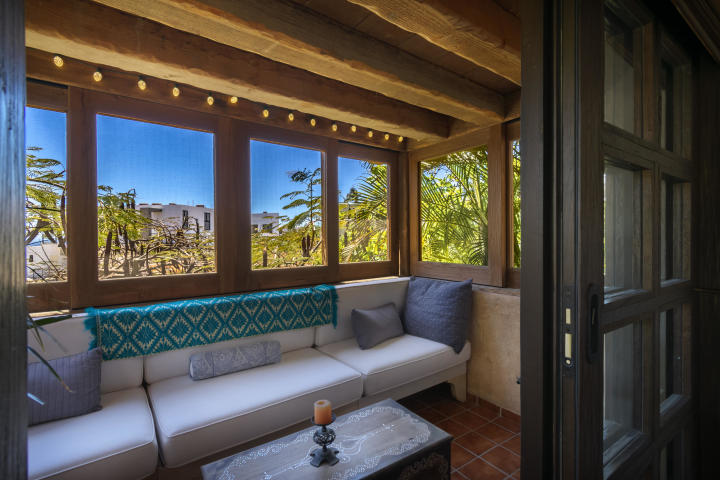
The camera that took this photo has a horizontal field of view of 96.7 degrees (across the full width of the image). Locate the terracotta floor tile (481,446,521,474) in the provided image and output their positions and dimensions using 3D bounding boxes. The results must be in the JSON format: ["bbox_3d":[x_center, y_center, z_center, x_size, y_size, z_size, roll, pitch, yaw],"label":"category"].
[{"bbox_3d":[0.872,1.343,1.944,0.194,0.012,0.194,0,0,-34],"label":"terracotta floor tile"}]

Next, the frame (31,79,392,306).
[{"bbox_3d":[-0.826,-0.243,2.464,2.975,1.280,0.090,0,0,-34],"label":"frame"}]

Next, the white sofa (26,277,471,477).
[{"bbox_3d":[-0.569,0.873,2.127,3.028,0.951,0.770,0,0,-34],"label":"white sofa"}]

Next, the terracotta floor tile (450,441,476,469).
[{"bbox_3d":[0.593,1.345,2.000,0.194,0.012,0.194,0,0,-34],"label":"terracotta floor tile"}]

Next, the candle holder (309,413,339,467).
[{"bbox_3d":[-0.149,0.831,1.334,0.104,0.170,0.104,0,0,0],"label":"candle holder"}]

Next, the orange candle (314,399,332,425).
[{"bbox_3d":[-0.150,0.719,1.335,0.072,0.070,0.072,0,0,0],"label":"orange candle"}]

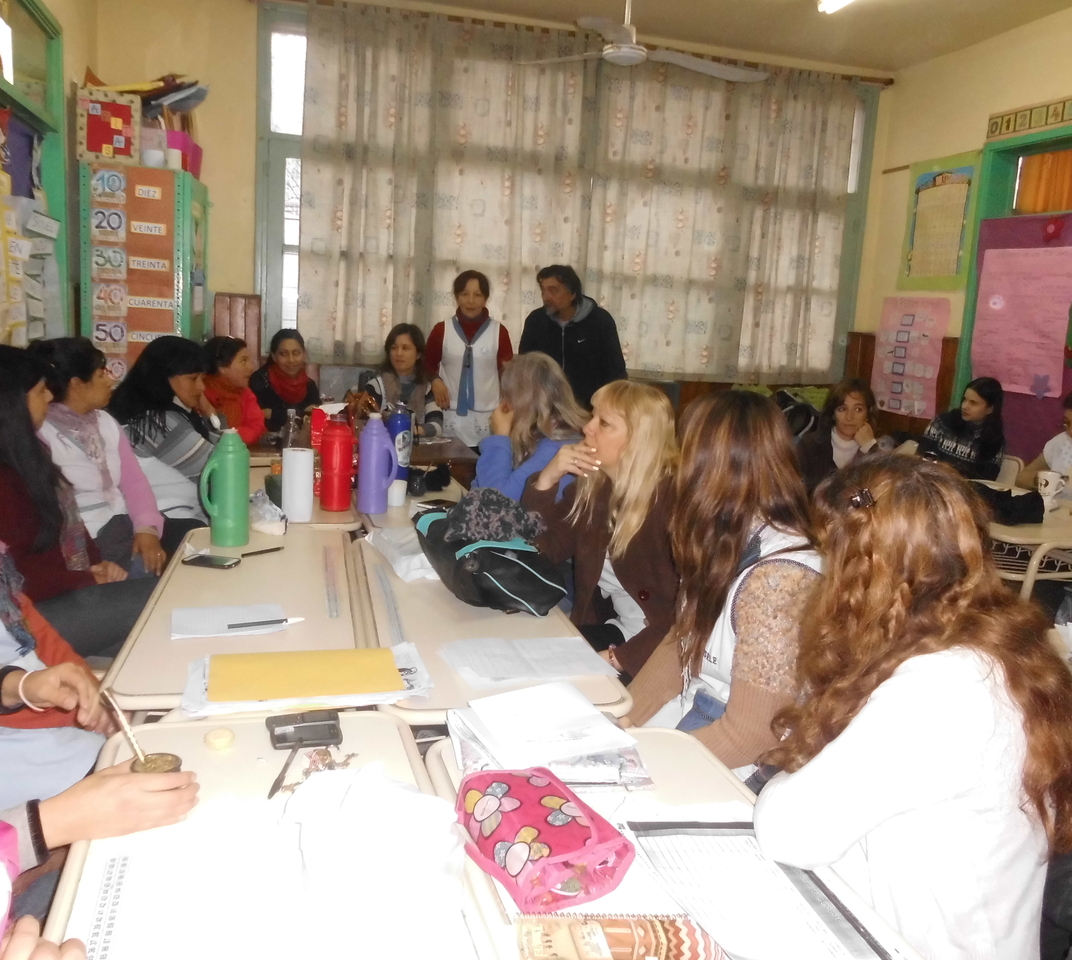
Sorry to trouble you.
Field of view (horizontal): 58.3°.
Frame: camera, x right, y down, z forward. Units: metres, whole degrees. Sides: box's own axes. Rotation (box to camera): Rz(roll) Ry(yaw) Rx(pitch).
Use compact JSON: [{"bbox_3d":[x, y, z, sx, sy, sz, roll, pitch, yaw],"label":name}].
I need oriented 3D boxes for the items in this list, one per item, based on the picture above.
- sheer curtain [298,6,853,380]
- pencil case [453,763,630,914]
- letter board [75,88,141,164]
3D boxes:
[{"bbox_3d":[0.325,-1.546,5.608,3.320,1.900,0.140,1,11,-16],"label":"sheer curtain"},{"bbox_3d":[0.005,0.443,1.221,0.130,0.070,0.230,-1,11,-26],"label":"pencil case"},{"bbox_3d":[-2.130,-1.761,4.805,0.290,0.339,0.030,1,11,-15],"label":"letter board"}]

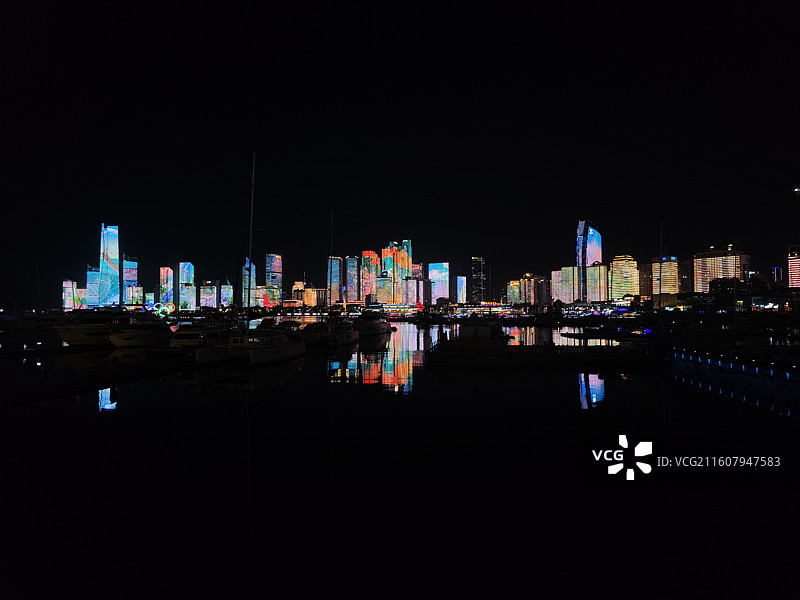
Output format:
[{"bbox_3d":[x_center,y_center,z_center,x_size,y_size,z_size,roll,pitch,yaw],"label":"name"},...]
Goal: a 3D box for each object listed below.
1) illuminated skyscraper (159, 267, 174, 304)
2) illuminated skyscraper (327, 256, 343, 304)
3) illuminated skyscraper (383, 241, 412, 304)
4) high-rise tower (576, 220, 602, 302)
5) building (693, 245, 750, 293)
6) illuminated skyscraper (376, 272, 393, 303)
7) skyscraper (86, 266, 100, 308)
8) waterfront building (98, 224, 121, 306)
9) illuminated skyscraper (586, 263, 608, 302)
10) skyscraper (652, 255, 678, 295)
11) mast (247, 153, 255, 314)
[{"bbox_3d":[-825.361,-29.628,1877.300,40.000,174.284,38.000,0,-2,-3],"label":"illuminated skyscraper"},{"bbox_3d":[-203.300,-48.900,1650.000,42.000,172.300,38.000,0,-2,-5],"label":"illuminated skyscraper"},{"bbox_3d":[-7.152,-69.507,1676.422,85.000,230.923,50.000,-1,-2,8],"label":"illuminated skyscraper"},{"bbox_3d":[510.649,-88.219,1426.188,50.000,246.094,50.000,0,-2,-8],"label":"high-rise tower"},{"bbox_3d":[441.600,-35.000,730.000,62.000,76.900,27.000,-1,-2,36],"label":"building"},{"bbox_3d":[-43.700,-22.600,1500.000,42.000,110.100,35.000,0,-2,-2],"label":"illuminated skyscraper"},{"bbox_3d":[-1245.200,-42.900,2170.000,48.000,191.900,44.000,1,-2,-22],"label":"skyscraper"},{"bbox_3d":[-1173.100,-129.400,2150.000,62.000,360.000,55.000,1,-2,-22],"label":"waterfront building"},{"bbox_3d":[438.822,-25.597,1178.350,38.000,106.488,32.000,-2,-2,38],"label":"illuminated skyscraper"},{"bbox_3d":[525.842,-30.468,1048.342,40.000,107.038,36.000,0,-2,2],"label":"skyscraper"},{"bbox_3d":[-13.501,-5.373,48.000,0.300,15.800,0.300,2,-2,12],"label":"mast"}]

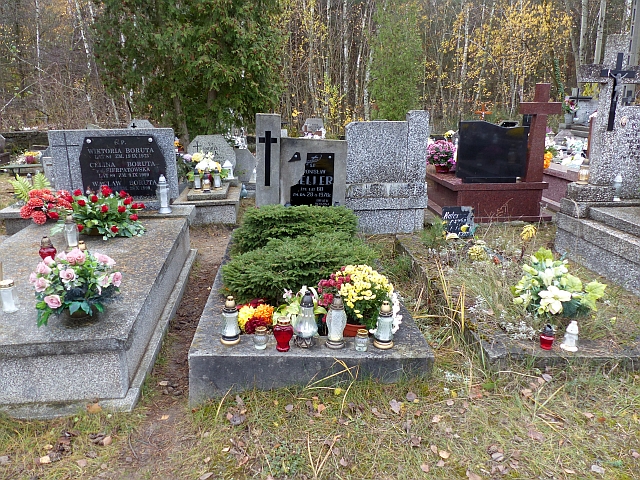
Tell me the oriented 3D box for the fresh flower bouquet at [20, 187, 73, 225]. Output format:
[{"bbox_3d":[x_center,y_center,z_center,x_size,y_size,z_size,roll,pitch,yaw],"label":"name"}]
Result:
[{"bbox_3d":[-2.206,-0.265,3.862,0.381,0.258,0.278,-2,15,-8],"label":"fresh flower bouquet"}]

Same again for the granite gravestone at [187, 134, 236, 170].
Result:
[{"bbox_3d":[-1.584,-1.197,7.017,0.720,0.640,0.140,-2,15,-8],"label":"granite gravestone"}]

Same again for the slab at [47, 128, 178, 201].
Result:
[{"bbox_3d":[-1.840,-0.665,4.324,1.081,0.639,0.144,-2,15,-8],"label":"slab"}]

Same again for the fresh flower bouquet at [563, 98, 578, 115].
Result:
[{"bbox_3d":[4.723,-2.517,9.064,0.268,0.288,0.247,0,15,0],"label":"fresh flower bouquet"}]

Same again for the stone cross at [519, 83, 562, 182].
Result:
[{"bbox_3d":[2.587,-1.244,5.640,0.494,1.133,0.134,-1,15,-3],"label":"stone cross"}]

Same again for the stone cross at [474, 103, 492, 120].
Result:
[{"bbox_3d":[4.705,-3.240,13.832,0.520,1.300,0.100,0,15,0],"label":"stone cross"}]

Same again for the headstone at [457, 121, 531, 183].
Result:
[{"bbox_3d":[2.050,-1.040,5.695,0.814,0.711,0.113,-1,15,-3],"label":"headstone"}]

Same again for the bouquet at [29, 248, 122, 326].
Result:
[{"bbox_3d":[-1.252,0.246,2.461,0.440,0.300,0.360,-2,15,-7],"label":"bouquet"}]

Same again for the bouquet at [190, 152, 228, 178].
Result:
[{"bbox_3d":[-1.482,-0.941,6.448,0.500,0.400,0.360,-2,15,-8],"label":"bouquet"}]

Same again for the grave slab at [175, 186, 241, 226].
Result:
[{"bbox_3d":[-1.395,-0.486,6.130,0.742,0.268,1.298,-2,15,-7],"label":"grave slab"}]

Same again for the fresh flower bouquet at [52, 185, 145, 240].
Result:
[{"bbox_3d":[-1.747,-0.224,3.792,0.660,0.370,0.450,-2,15,-7],"label":"fresh flower bouquet"}]

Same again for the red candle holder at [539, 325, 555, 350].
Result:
[{"bbox_3d":[1.109,0.477,2.354,0.068,0.120,0.068,0,15,0],"label":"red candle holder"}]

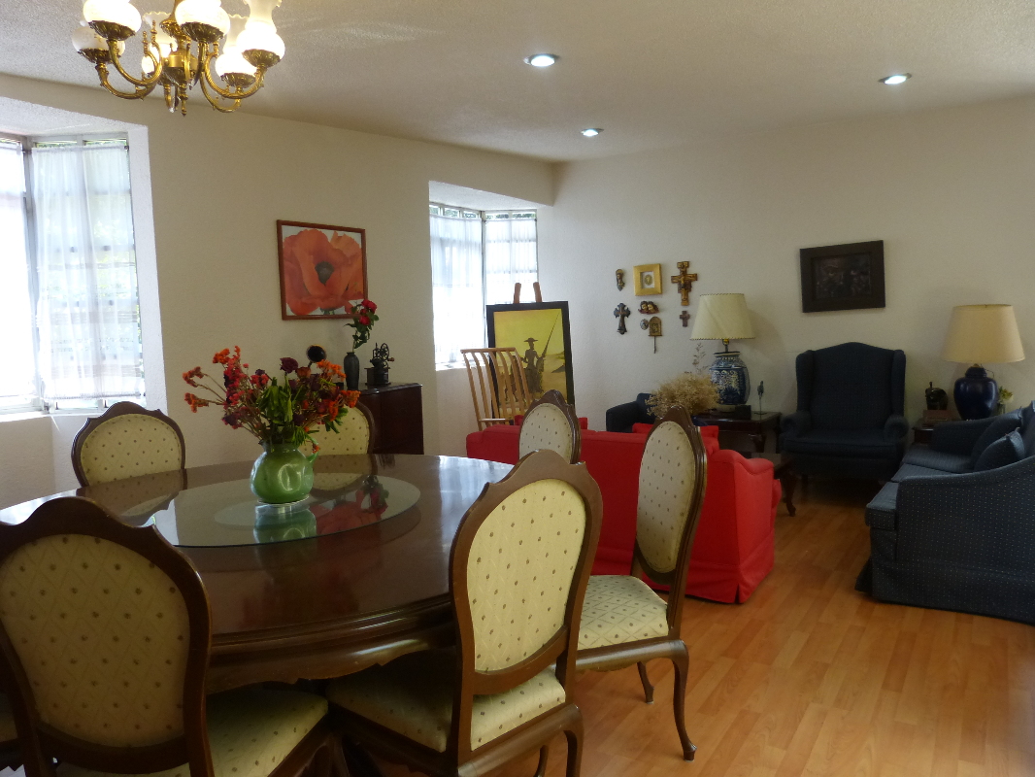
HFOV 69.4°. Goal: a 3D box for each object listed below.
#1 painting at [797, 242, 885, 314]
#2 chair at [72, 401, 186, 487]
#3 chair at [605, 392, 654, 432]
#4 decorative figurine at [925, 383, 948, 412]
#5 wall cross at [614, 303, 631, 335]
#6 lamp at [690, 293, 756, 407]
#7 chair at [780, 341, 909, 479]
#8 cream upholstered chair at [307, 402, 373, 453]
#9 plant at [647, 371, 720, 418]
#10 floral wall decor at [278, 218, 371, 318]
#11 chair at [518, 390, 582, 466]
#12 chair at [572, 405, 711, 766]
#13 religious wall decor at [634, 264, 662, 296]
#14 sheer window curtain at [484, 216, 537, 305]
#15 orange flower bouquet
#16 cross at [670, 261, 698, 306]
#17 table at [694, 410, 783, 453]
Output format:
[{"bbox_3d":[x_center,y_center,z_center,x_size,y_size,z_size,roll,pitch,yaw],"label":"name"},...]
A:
[{"bbox_3d":[2.438,-0.831,5.613,0.580,0.485,0.040,-1,5,34],"label":"painting"},{"bbox_3d":[-1.340,0.591,2.906,0.555,1.085,0.510,2,7,30],"label":"chair"},{"bbox_3d":[1.273,0.357,6.149,0.840,0.740,0.800,2,7,33],"label":"chair"},{"bbox_3d":[2.867,0.051,5.099,0.137,0.190,0.090,-4,6,-21],"label":"decorative figurine"},{"bbox_3d":[0.915,-0.608,6.561,0.162,0.273,0.025,1,6,33],"label":"wall cross"},{"bbox_3d":[1.547,-0.278,5.633,0.480,0.863,0.480,2,7,33],"label":"lamp"},{"bbox_3d":[2.381,0.221,5.392,0.810,1.097,0.830,1,6,27],"label":"chair"},{"bbox_3d":[-0.834,0.532,3.275,0.500,1.050,0.580,-2,6,-6],"label":"cream upholstered chair"},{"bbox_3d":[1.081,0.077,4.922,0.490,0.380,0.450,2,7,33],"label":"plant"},{"bbox_3d":[-1.184,-0.713,4.634,0.030,0.572,0.700,3,7,33],"label":"floral wall decor"},{"bbox_3d":[-0.067,0.561,2.893,0.555,1.085,0.510,-4,7,-26],"label":"chair"},{"bbox_3d":[0.282,0.606,2.391,0.555,1.085,0.510,-2,6,-11],"label":"chair"},{"bbox_3d":[1.109,-0.925,6.391,0.243,0.253,0.030,-2,5,34],"label":"religious wall decor"},{"bbox_3d":[-0.051,-0.902,7.071,0.452,1.376,0.070,0,6,6],"label":"sheer window curtain"},{"bbox_3d":[-0.811,0.116,2.436,0.540,0.500,0.450,-1,6,0],"label":"orange flower bouquet"},{"bbox_3d":[1.385,-0.870,6.218,0.228,0.366,0.025,0,6,34],"label":"cross"},{"bbox_3d":[1.624,0.477,5.632,0.600,0.580,0.540,2,7,33],"label":"table"}]

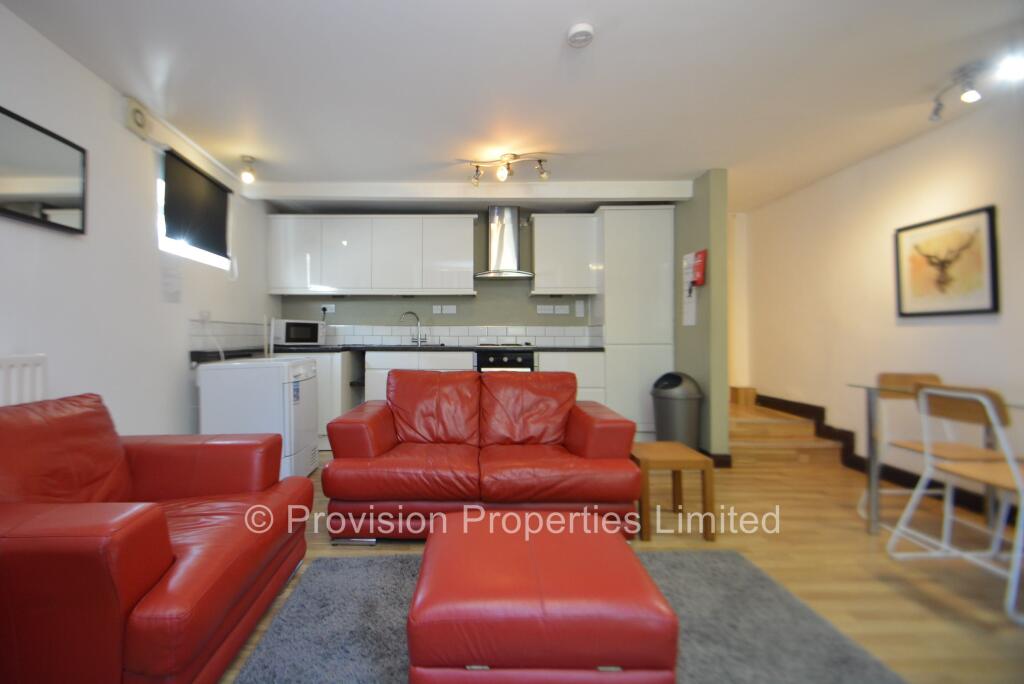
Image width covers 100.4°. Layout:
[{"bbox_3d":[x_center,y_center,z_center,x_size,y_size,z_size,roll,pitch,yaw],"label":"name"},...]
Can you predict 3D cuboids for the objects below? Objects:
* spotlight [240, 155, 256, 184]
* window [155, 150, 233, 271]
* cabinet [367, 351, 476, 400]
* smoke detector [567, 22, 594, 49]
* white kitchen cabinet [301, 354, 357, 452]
[{"bbox_3d":[-2.085,-1.355,3.370,0.110,0.210,0.120,0,0,-30],"label":"spotlight"},{"bbox_3d":[-2.360,-0.945,3.220,0.090,0.670,0.790,0,0,-3],"label":"window"},{"bbox_3d":[-0.840,0.515,4.210,1.010,0.850,0.580,0,0,-2],"label":"cabinet"},{"bbox_3d":[0.317,-1.437,2.009,0.117,0.045,0.117,0,1,0],"label":"smoke detector"},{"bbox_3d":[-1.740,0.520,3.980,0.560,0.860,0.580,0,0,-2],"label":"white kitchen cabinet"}]

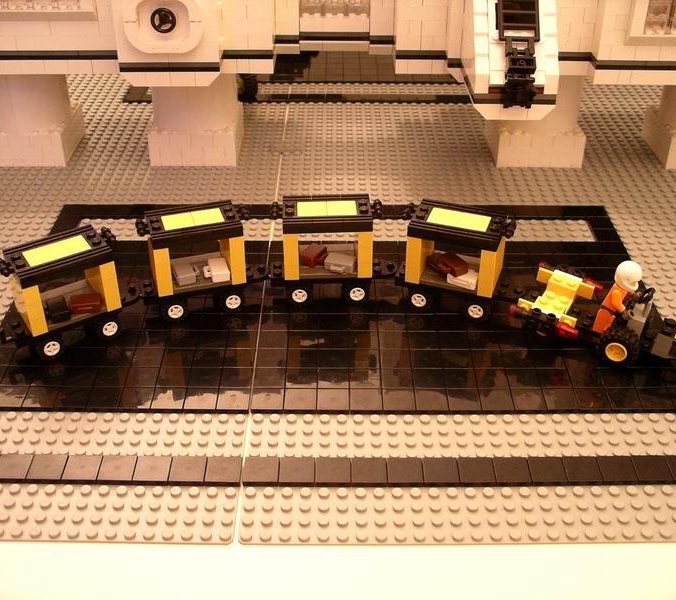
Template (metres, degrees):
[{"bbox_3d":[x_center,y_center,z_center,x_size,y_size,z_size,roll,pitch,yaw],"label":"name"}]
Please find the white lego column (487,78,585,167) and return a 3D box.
[{"bbox_3d":[0.152,-0.152,0.649,0.064,0.082,0.064,0,35,0],"label":"white lego column"}]

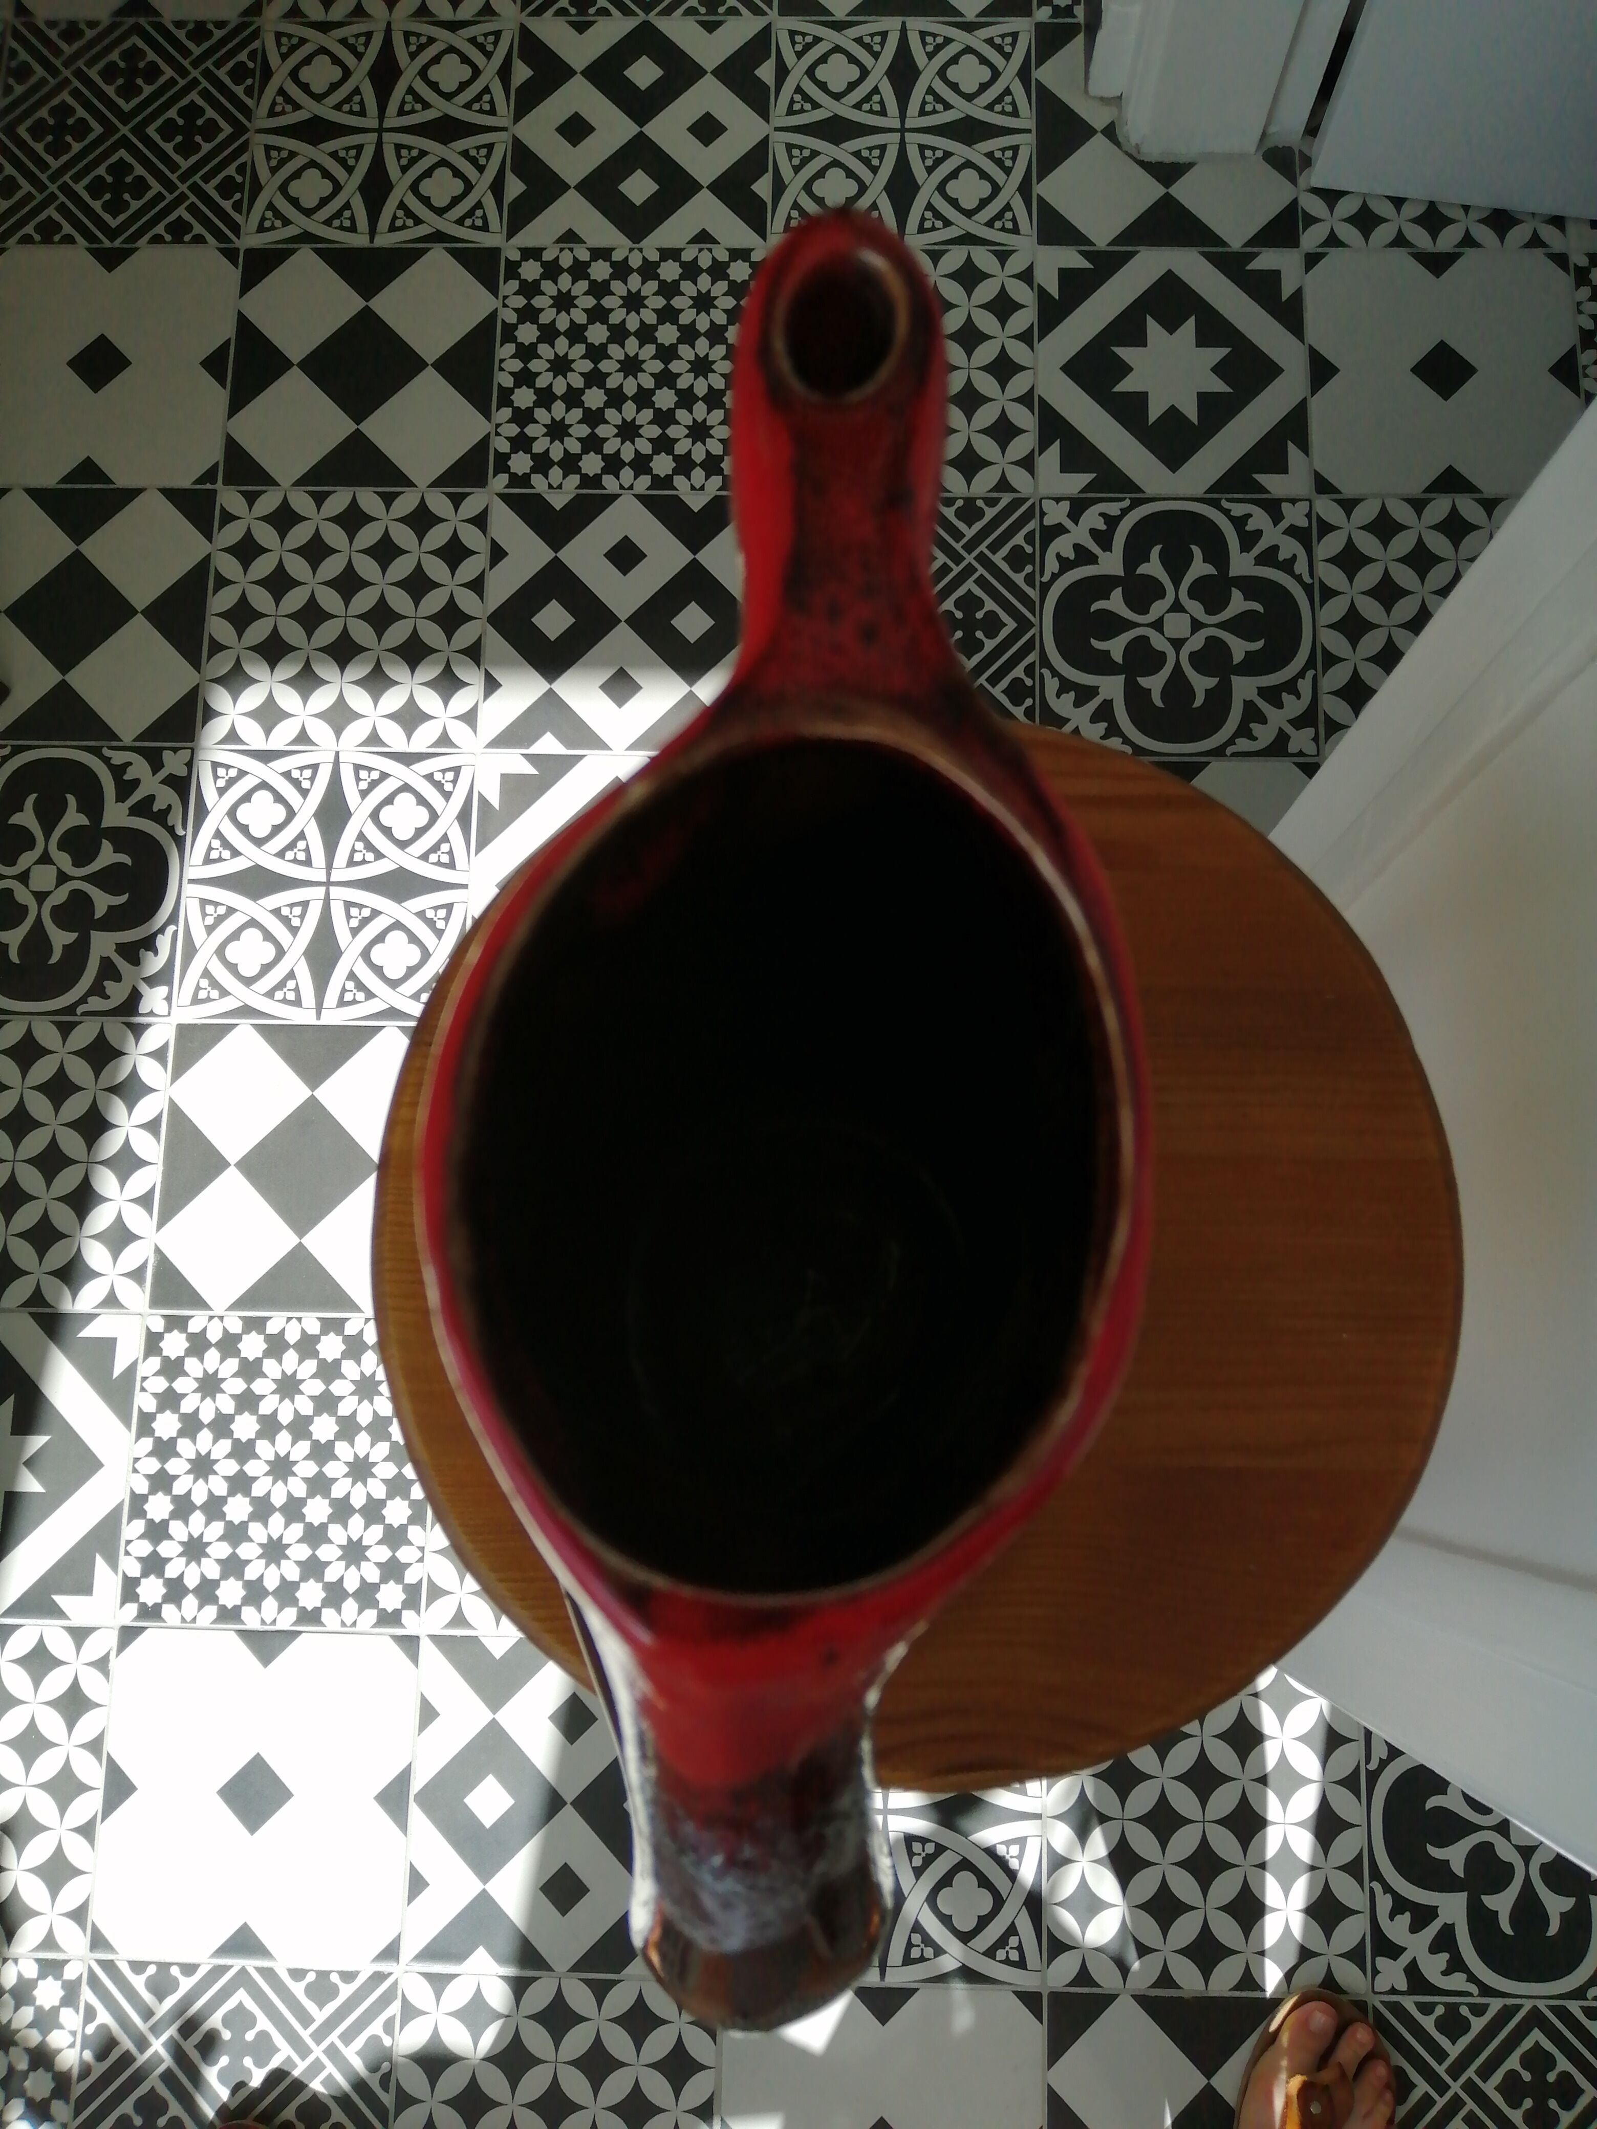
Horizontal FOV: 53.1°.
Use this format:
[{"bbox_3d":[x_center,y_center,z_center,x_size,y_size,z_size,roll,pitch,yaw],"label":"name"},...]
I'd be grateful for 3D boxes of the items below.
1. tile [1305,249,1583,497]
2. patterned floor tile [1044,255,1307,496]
[{"bbox_3d":[0.480,-0.512,1.191,0.200,0.010,0.200,1,80,1],"label":"tile"},{"bbox_3d":[0.276,-0.509,1.183,0.198,0.010,0.198,1,80,1],"label":"patterned floor tile"}]

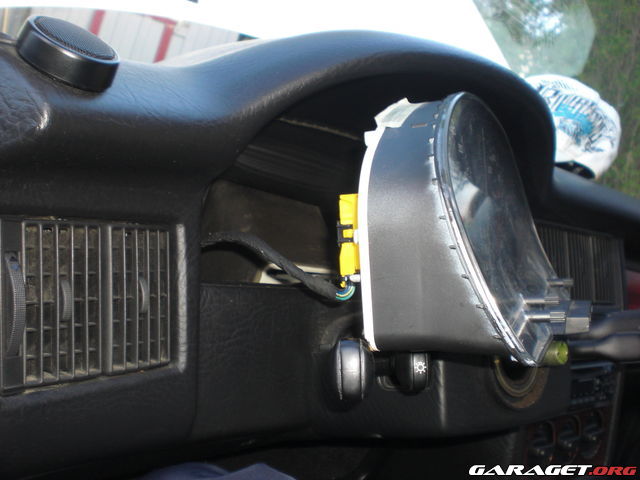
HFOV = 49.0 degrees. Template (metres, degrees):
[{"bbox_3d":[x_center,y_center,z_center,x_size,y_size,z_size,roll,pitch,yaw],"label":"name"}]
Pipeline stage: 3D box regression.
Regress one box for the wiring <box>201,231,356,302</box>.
[{"bbox_3d":[-0.031,0.019,0.515,0.150,0.040,0.040,26,12,29],"label":"wiring"}]

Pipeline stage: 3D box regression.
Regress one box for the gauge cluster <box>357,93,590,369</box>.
[{"bbox_3d":[0.138,-0.021,0.553,0.115,0.168,0.330,-1,2,24],"label":"gauge cluster"}]

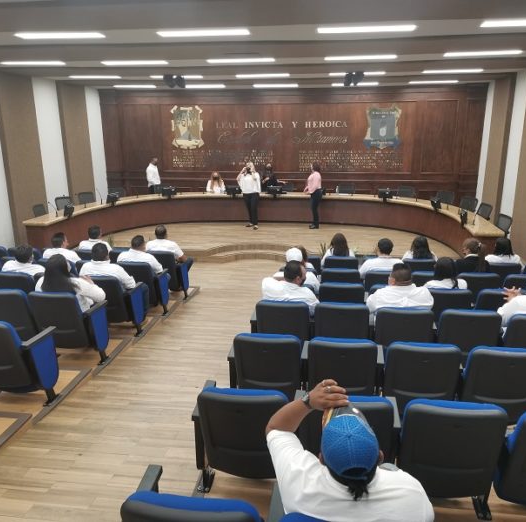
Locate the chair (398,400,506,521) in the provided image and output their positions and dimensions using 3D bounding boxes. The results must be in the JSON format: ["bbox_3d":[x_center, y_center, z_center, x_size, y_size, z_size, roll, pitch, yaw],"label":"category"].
[{"bbox_3d":[1.112,1.157,3.283,0.599,0.920,0.599,2,16,8],"label":"chair"}]

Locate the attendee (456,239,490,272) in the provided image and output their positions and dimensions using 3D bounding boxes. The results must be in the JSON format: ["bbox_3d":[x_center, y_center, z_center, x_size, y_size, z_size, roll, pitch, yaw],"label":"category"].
[{"bbox_3d":[2.792,0.315,7.279,0.520,1.275,0.780,-4,16,-12],"label":"attendee"}]

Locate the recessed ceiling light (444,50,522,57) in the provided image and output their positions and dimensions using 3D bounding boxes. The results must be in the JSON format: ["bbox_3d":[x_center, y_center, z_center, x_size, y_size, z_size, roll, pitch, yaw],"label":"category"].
[{"bbox_3d":[3.632,-3.423,8.612,1.200,0.070,0.200,2,16,8],"label":"recessed ceiling light"}]

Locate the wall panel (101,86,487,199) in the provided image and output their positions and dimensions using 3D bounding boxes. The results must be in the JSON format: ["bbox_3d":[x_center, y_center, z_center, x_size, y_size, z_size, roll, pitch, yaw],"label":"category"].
[{"bbox_3d":[0.712,-3.614,16.537,11.822,3.601,0.150,2,16,7],"label":"wall panel"}]

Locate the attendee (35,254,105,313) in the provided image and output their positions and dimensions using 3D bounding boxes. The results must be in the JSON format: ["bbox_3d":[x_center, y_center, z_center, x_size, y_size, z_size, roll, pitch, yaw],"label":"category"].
[{"bbox_3d":[-2.027,0.478,5.742,0.640,1.247,0.780,5,17,18],"label":"attendee"}]

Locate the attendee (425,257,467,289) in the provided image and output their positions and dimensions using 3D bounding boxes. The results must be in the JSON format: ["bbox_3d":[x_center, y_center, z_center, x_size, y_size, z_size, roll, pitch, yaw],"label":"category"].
[{"bbox_3d":[2.174,0.490,6.375,0.500,1.217,0.760,2,16,8],"label":"attendee"}]

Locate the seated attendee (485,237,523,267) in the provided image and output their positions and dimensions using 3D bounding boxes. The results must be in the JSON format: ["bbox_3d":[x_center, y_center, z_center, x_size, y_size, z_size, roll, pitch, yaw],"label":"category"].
[{"bbox_3d":[3.538,0.141,7.839,0.530,1.214,0.780,2,16,8],"label":"seated attendee"}]

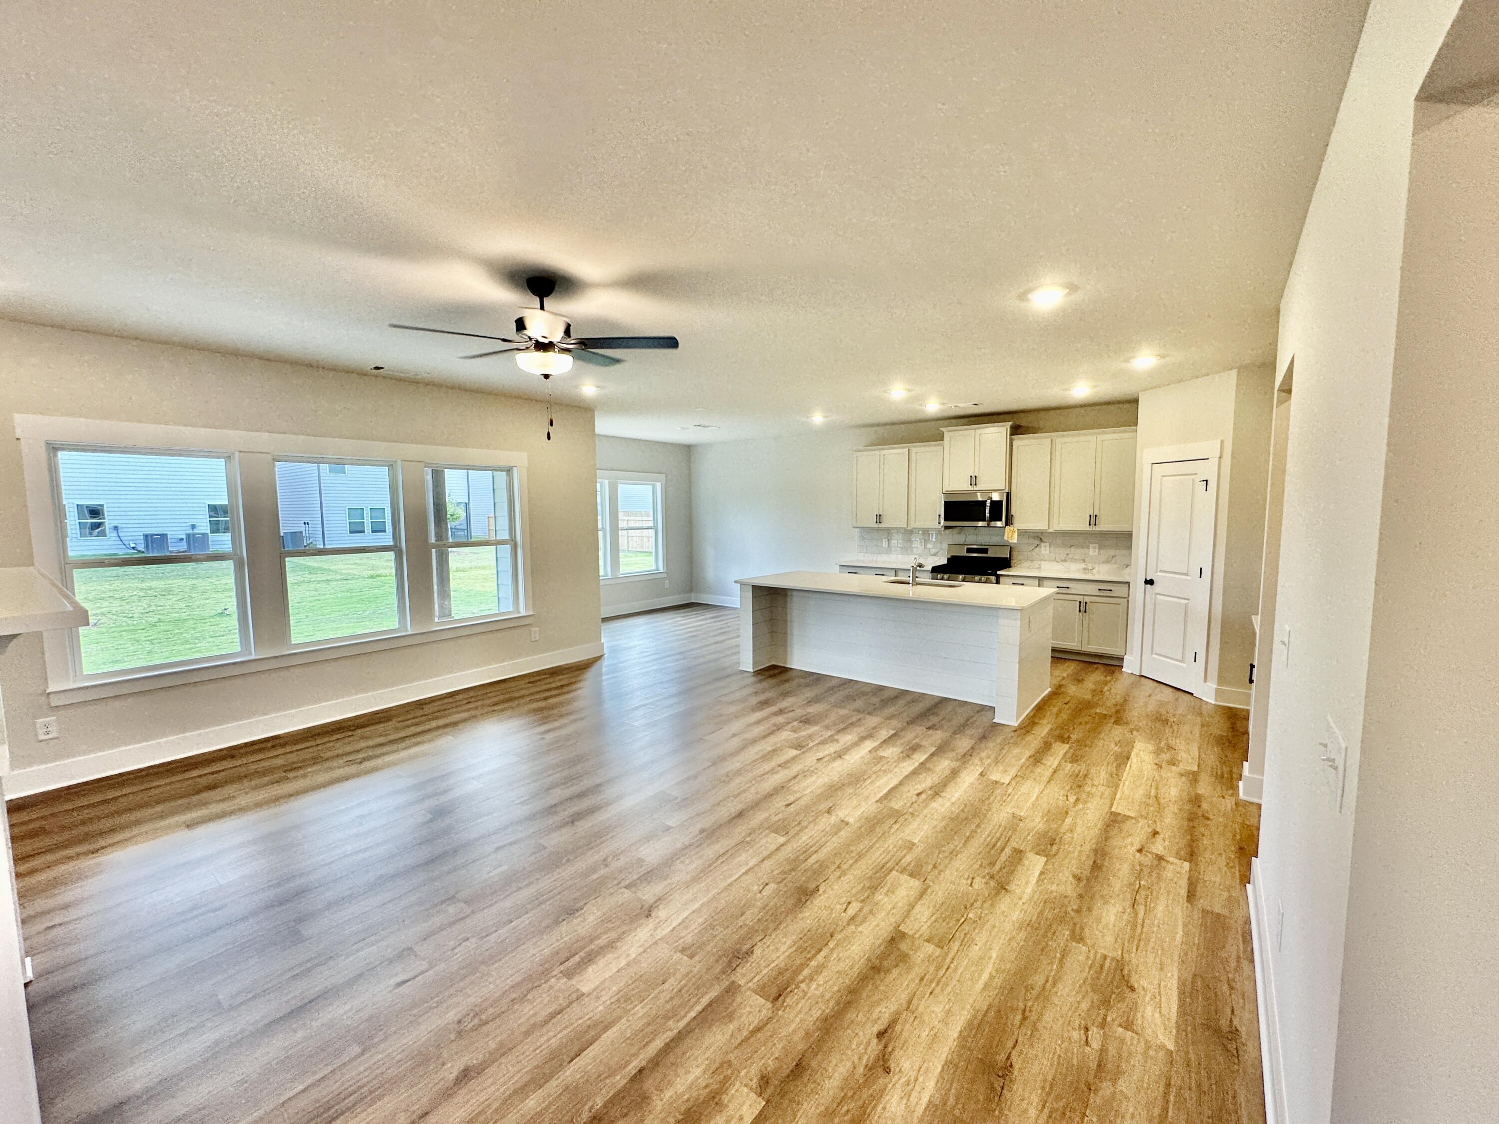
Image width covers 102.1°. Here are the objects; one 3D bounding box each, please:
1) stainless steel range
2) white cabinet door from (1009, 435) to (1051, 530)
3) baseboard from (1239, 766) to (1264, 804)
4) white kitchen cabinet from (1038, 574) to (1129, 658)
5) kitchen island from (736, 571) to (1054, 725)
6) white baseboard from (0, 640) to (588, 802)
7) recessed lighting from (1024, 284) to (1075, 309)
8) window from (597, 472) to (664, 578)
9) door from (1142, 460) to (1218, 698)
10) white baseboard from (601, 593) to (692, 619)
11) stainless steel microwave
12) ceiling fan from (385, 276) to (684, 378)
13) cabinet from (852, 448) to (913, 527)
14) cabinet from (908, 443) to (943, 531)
[{"bbox_3d":[2.658,0.400,7.297,0.765,1.170,0.680,3,6,38],"label":"stainless steel range"},{"bbox_3d":[3.288,-0.894,6.986,0.440,1.040,0.335,3,6,38],"label":"white cabinet door"},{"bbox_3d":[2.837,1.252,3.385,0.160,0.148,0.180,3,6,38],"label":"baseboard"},{"bbox_3d":[3.651,0.569,6.589,0.835,0.820,0.620,3,6,38],"label":"white kitchen cabinet"},{"bbox_3d":[1.266,0.669,5.683,2.706,0.913,1.149,3,6,38],"label":"kitchen island"},{"bbox_3d":[-2.969,1.143,5.173,0.020,0.148,4.310,3,6,38],"label":"white baseboard"},{"bbox_3d":[1.612,-1.424,3.267,0.180,0.030,0.180,3,6,38],"label":"recessed lighting"},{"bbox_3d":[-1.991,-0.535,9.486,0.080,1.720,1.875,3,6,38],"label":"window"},{"bbox_3d":[3.823,0.112,5.472,0.050,2.040,0.630,-1,5,-7],"label":"door"},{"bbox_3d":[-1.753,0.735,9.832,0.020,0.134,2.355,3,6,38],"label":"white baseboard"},{"bbox_3d":[2.792,-0.633,7.362,0.768,0.407,0.400,3,6,38],"label":"stainless steel microwave"},{"bbox_3d":[-0.995,-1.120,2.915,1.280,0.470,1.280,3,6,38],"label":"ceiling fan"},{"bbox_3d":[1.811,-0.978,8.064,0.790,1.045,0.330,3,6,38],"label":"cabinet"},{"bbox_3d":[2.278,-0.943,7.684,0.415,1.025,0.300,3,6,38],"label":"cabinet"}]

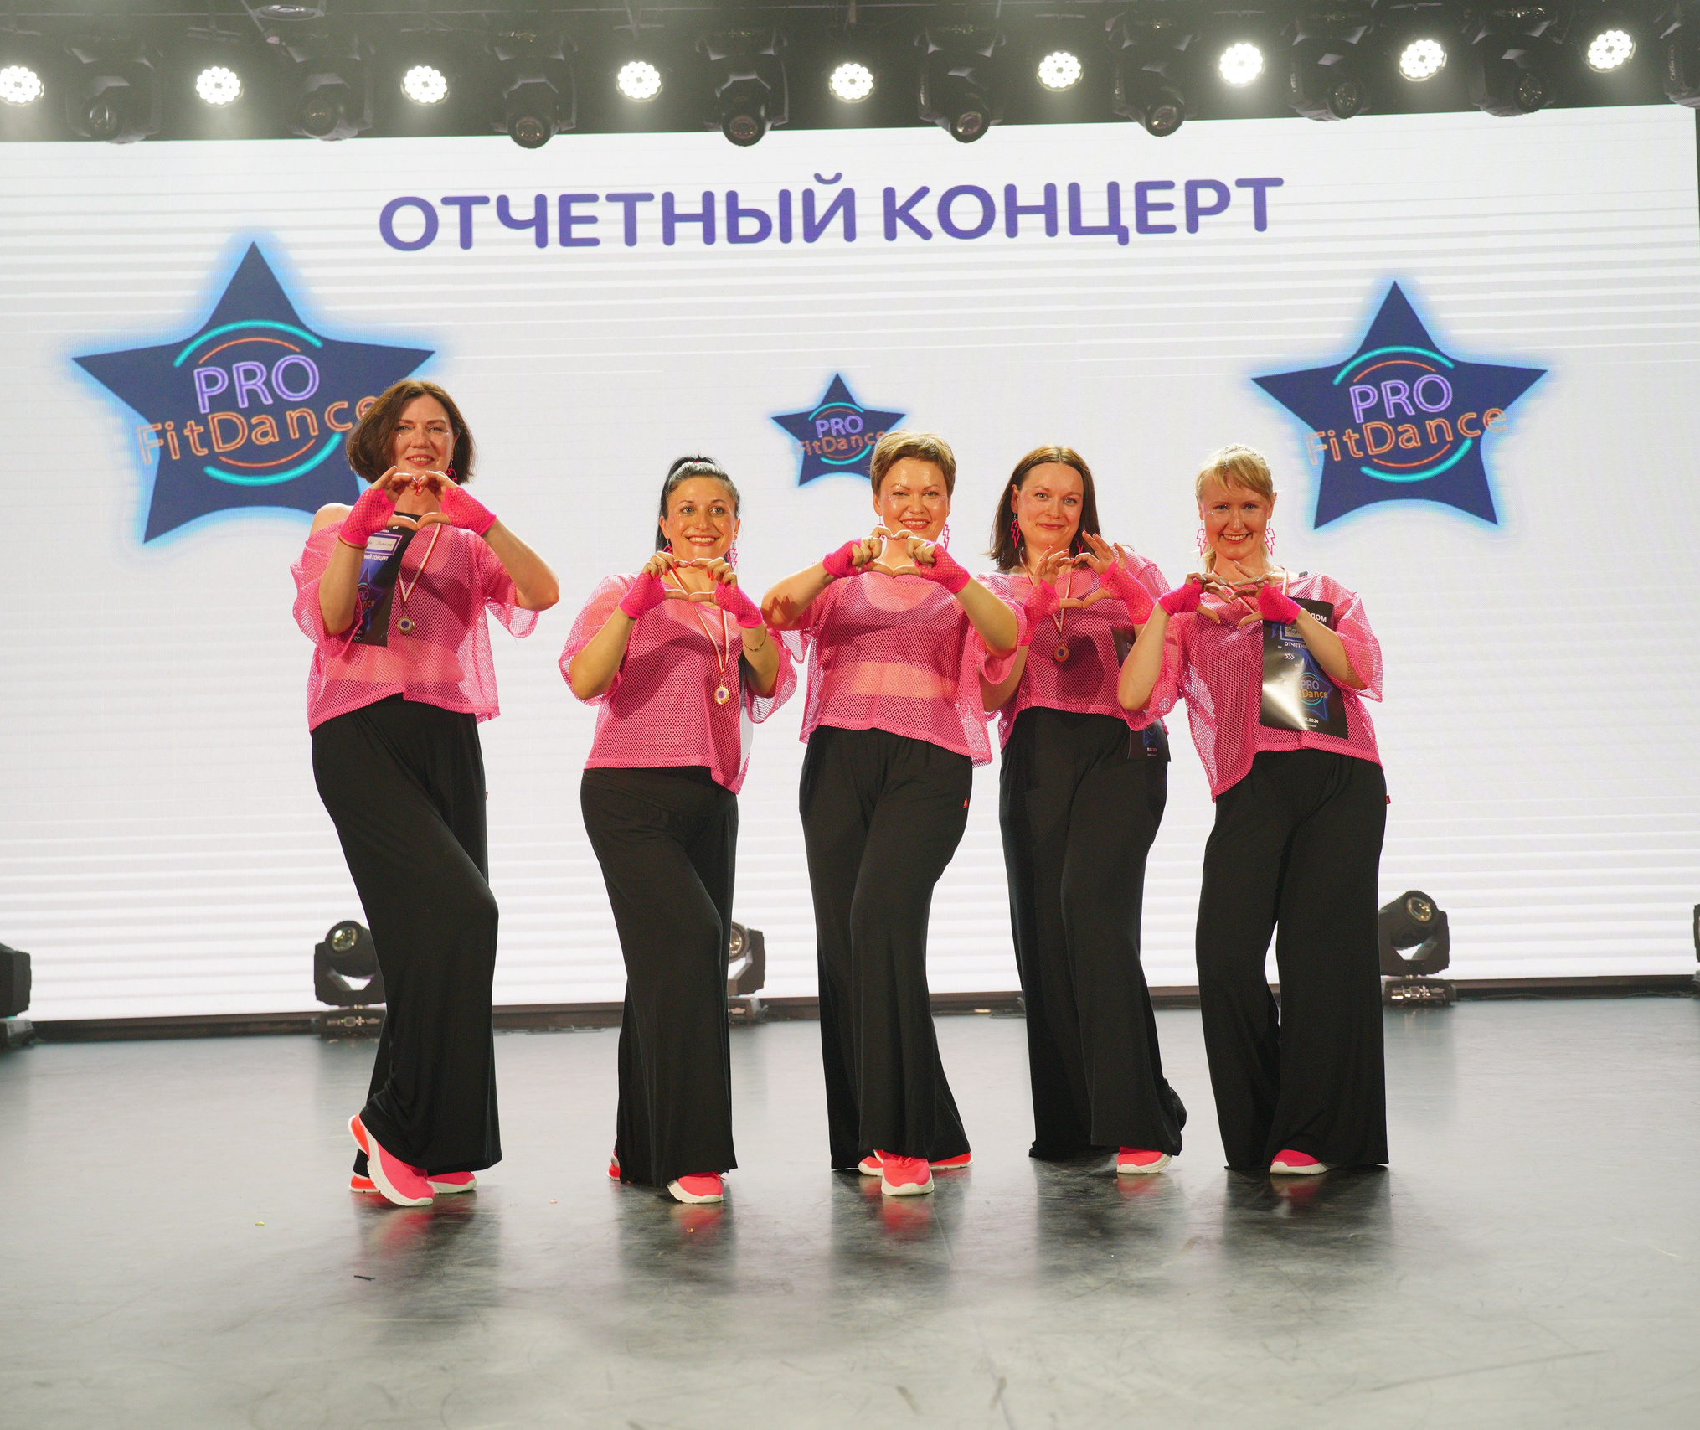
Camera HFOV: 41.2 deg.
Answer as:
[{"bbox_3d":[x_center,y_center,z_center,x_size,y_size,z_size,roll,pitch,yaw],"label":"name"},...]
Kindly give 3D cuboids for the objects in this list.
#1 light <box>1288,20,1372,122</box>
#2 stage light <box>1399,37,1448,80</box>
[{"bbox_3d":[2.106,-2.824,9.930,0.340,0.430,0.320,-1,-4,-10],"label":"light"},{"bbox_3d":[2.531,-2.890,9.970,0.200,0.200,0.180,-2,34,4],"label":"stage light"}]

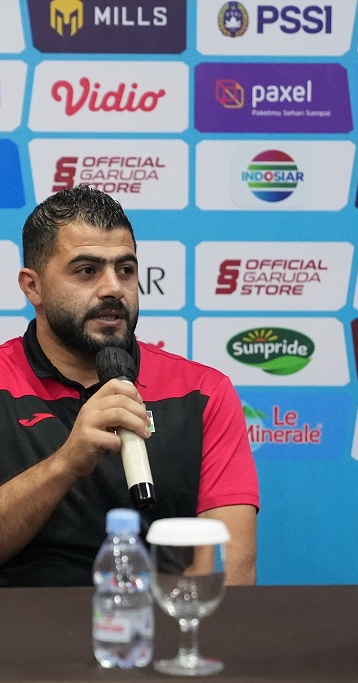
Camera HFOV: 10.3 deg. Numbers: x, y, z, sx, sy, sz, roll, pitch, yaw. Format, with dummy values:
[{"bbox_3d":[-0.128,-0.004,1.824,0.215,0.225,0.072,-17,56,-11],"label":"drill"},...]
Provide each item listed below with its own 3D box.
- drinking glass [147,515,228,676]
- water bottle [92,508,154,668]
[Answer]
[{"bbox_3d":[0.010,0.266,2.086,0.087,0.151,0.087,0,5,0],"label":"drinking glass"},{"bbox_3d":[-0.059,0.260,2.108,0.063,0.159,0.063,0,5,0],"label":"water bottle"}]

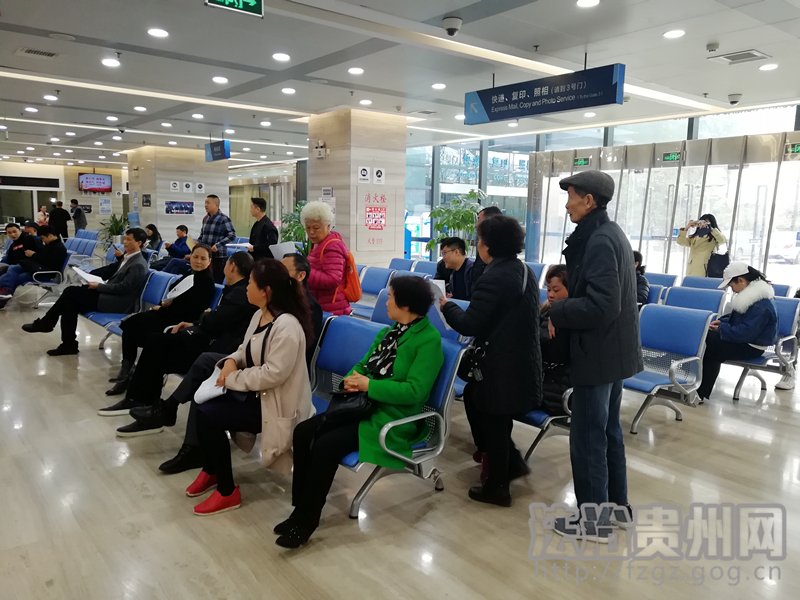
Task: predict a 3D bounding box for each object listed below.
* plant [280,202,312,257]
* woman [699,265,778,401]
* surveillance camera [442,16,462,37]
[{"bbox_3d":[-1.774,-0.881,10.800,0.750,1.690,0.750,-5,10,-39],"label":"plant"},{"bbox_3d":[2.776,0.252,5.230,0.930,1.130,0.490,-5,10,-38],"label":"woman"},{"bbox_3d":[0.441,-2.283,5.267,0.170,0.145,0.170,1,8,0],"label":"surveillance camera"}]

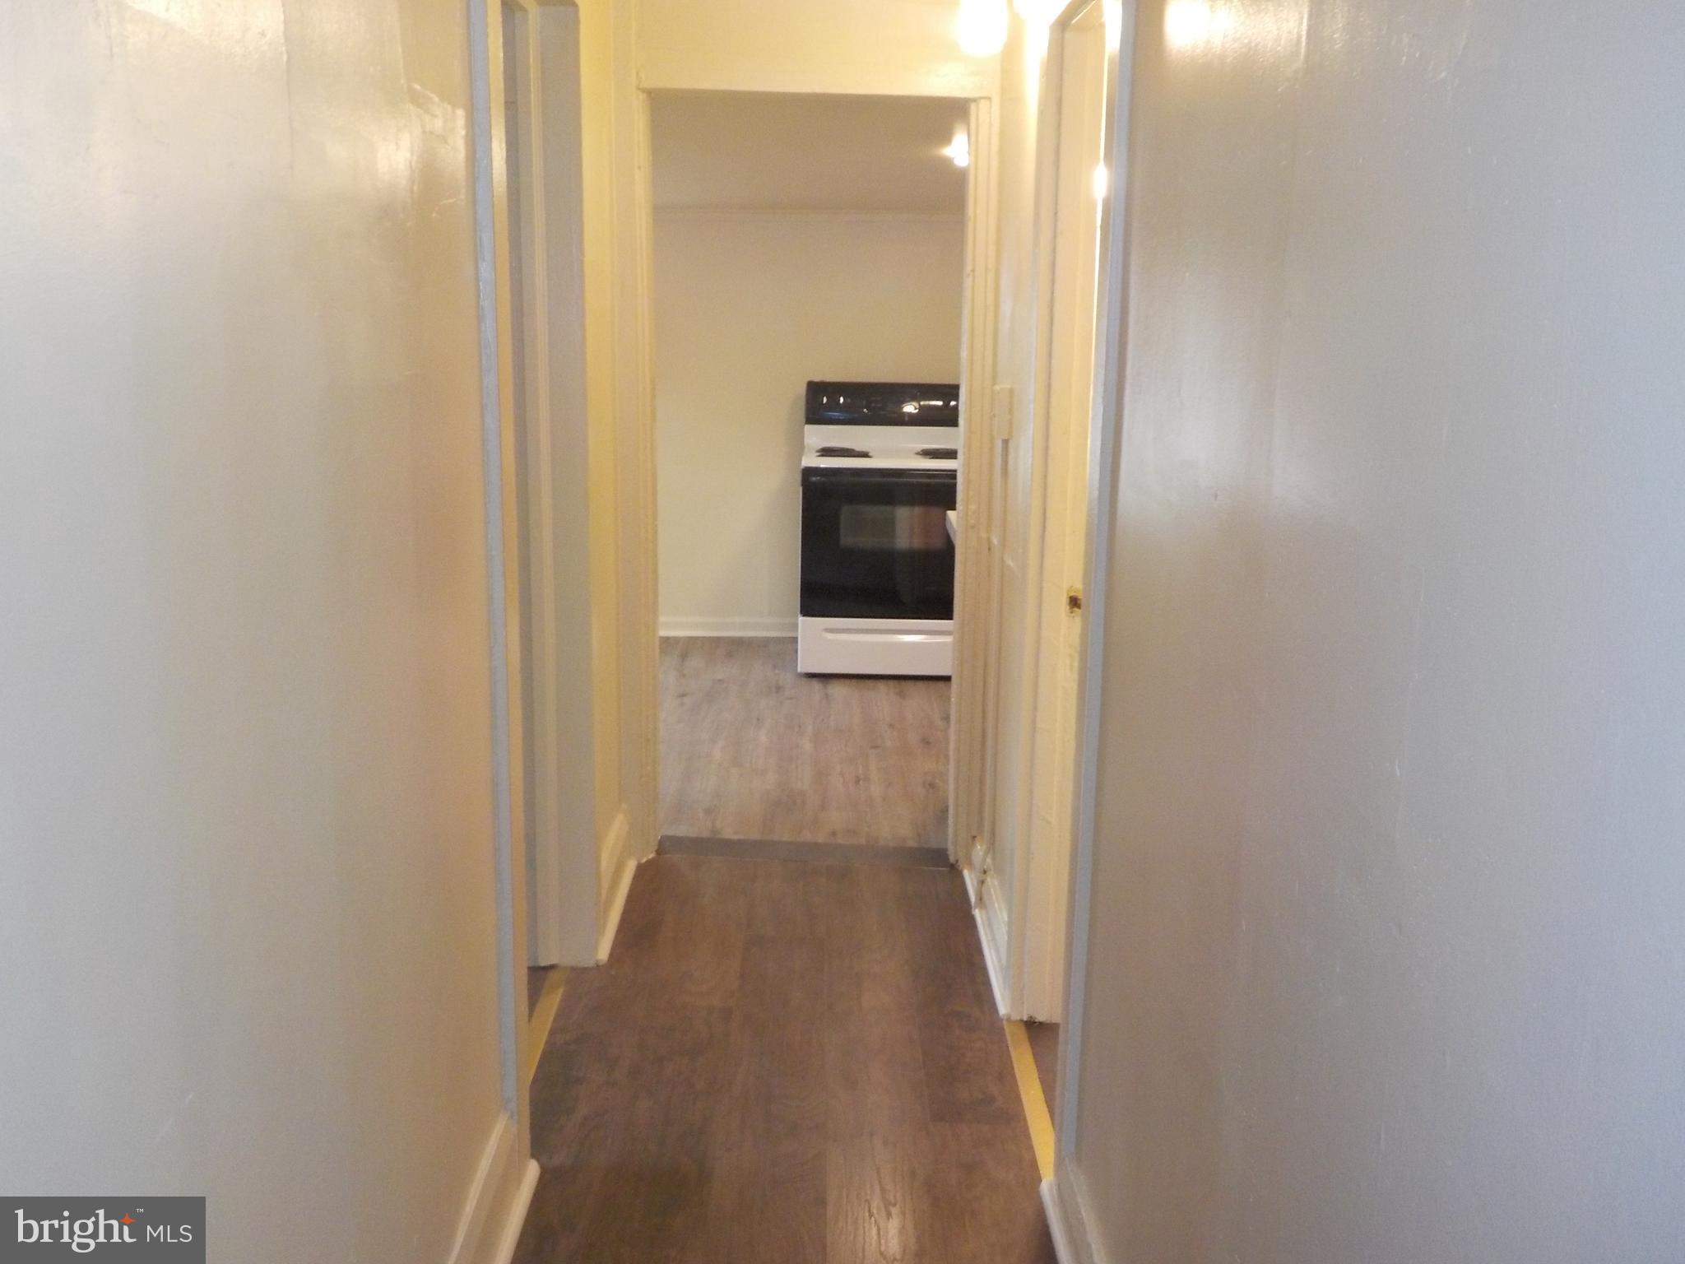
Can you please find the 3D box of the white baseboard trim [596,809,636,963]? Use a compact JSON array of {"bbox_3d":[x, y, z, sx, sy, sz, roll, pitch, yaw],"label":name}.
[{"bbox_3d":[-0.584,0.636,3.741,0.046,0.153,0.640,1,13,-1],"label":"white baseboard trim"}]

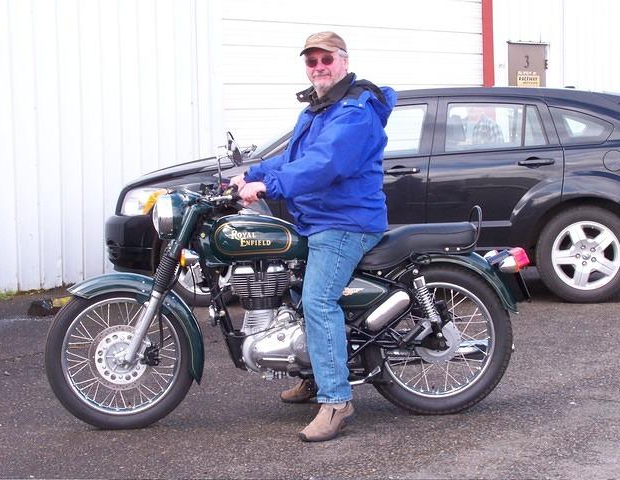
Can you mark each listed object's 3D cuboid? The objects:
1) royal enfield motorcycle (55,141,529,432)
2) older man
[{"bbox_3d":[-0.074,0.188,5.951,2.142,1.218,0.812,-2,5,-8],"label":"royal enfield motorcycle"},{"bbox_3d":[0.024,-0.055,5.964,0.670,1.695,0.771,-2,5,-11],"label":"older man"}]

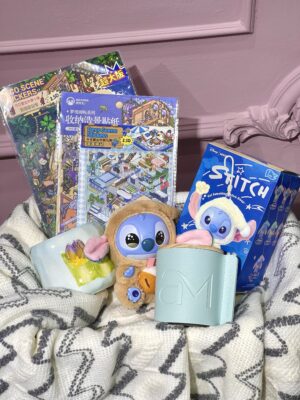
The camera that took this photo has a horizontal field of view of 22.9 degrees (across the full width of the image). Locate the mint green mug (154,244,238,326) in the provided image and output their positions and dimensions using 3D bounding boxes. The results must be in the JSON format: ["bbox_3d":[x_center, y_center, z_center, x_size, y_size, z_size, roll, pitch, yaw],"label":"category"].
[{"bbox_3d":[0.059,0.109,0.941,0.103,0.099,0.084,5,-8,-7],"label":"mint green mug"}]

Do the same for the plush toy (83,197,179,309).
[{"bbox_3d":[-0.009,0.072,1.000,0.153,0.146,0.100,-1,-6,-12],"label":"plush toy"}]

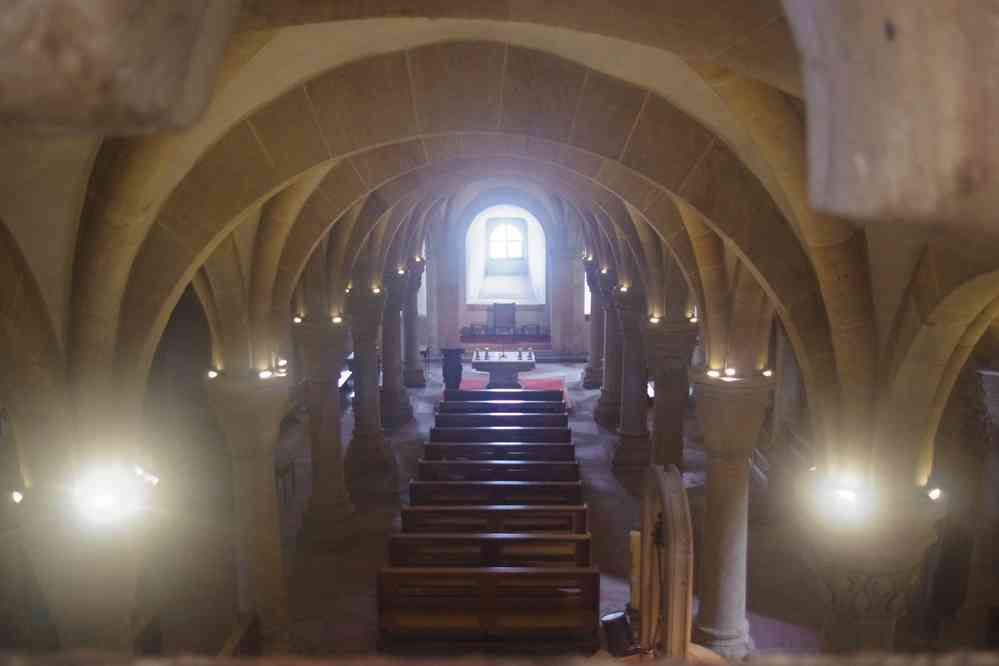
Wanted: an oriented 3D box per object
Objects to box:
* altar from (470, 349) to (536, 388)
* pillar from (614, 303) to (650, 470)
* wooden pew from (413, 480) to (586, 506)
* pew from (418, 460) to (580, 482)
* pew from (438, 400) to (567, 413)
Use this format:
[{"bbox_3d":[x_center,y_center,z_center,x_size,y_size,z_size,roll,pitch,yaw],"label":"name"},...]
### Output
[{"bbox_3d":[0.126,0.995,20.992,1.548,0.920,1.150,0,10,1],"label":"altar"},{"bbox_3d":[2.268,0.856,14.744,0.700,3.279,0.700,0,10,1],"label":"pillar"},{"bbox_3d":[-0.035,2.521,11.852,2.400,1.000,0.580,0,10,1],"label":"wooden pew"},{"bbox_3d":[-0.017,2.385,12.899,2.411,0.920,0.600,0,10,2],"label":"pew"},{"bbox_3d":[0.072,1.751,16.183,2.400,1.000,0.580,0,10,1],"label":"pew"}]

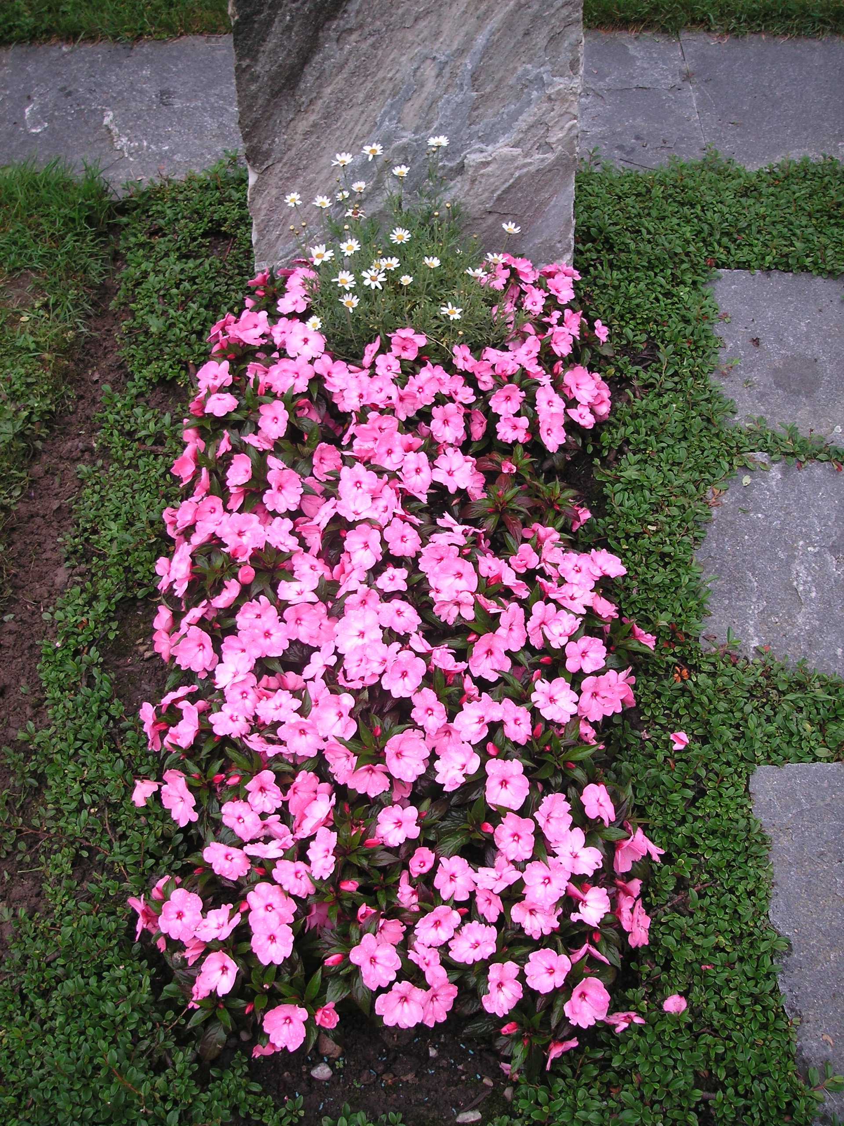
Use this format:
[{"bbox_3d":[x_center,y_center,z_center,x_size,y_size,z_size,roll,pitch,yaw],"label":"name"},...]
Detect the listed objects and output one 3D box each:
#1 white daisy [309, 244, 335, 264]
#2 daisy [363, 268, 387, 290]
[{"bbox_3d":[-0.164,-0.506,2.030,0.039,0.013,0.039,1,62,-1],"label":"white daisy"},{"bbox_3d":[-0.077,-0.460,2.000,0.040,0.013,0.040,0,64,0],"label":"daisy"}]

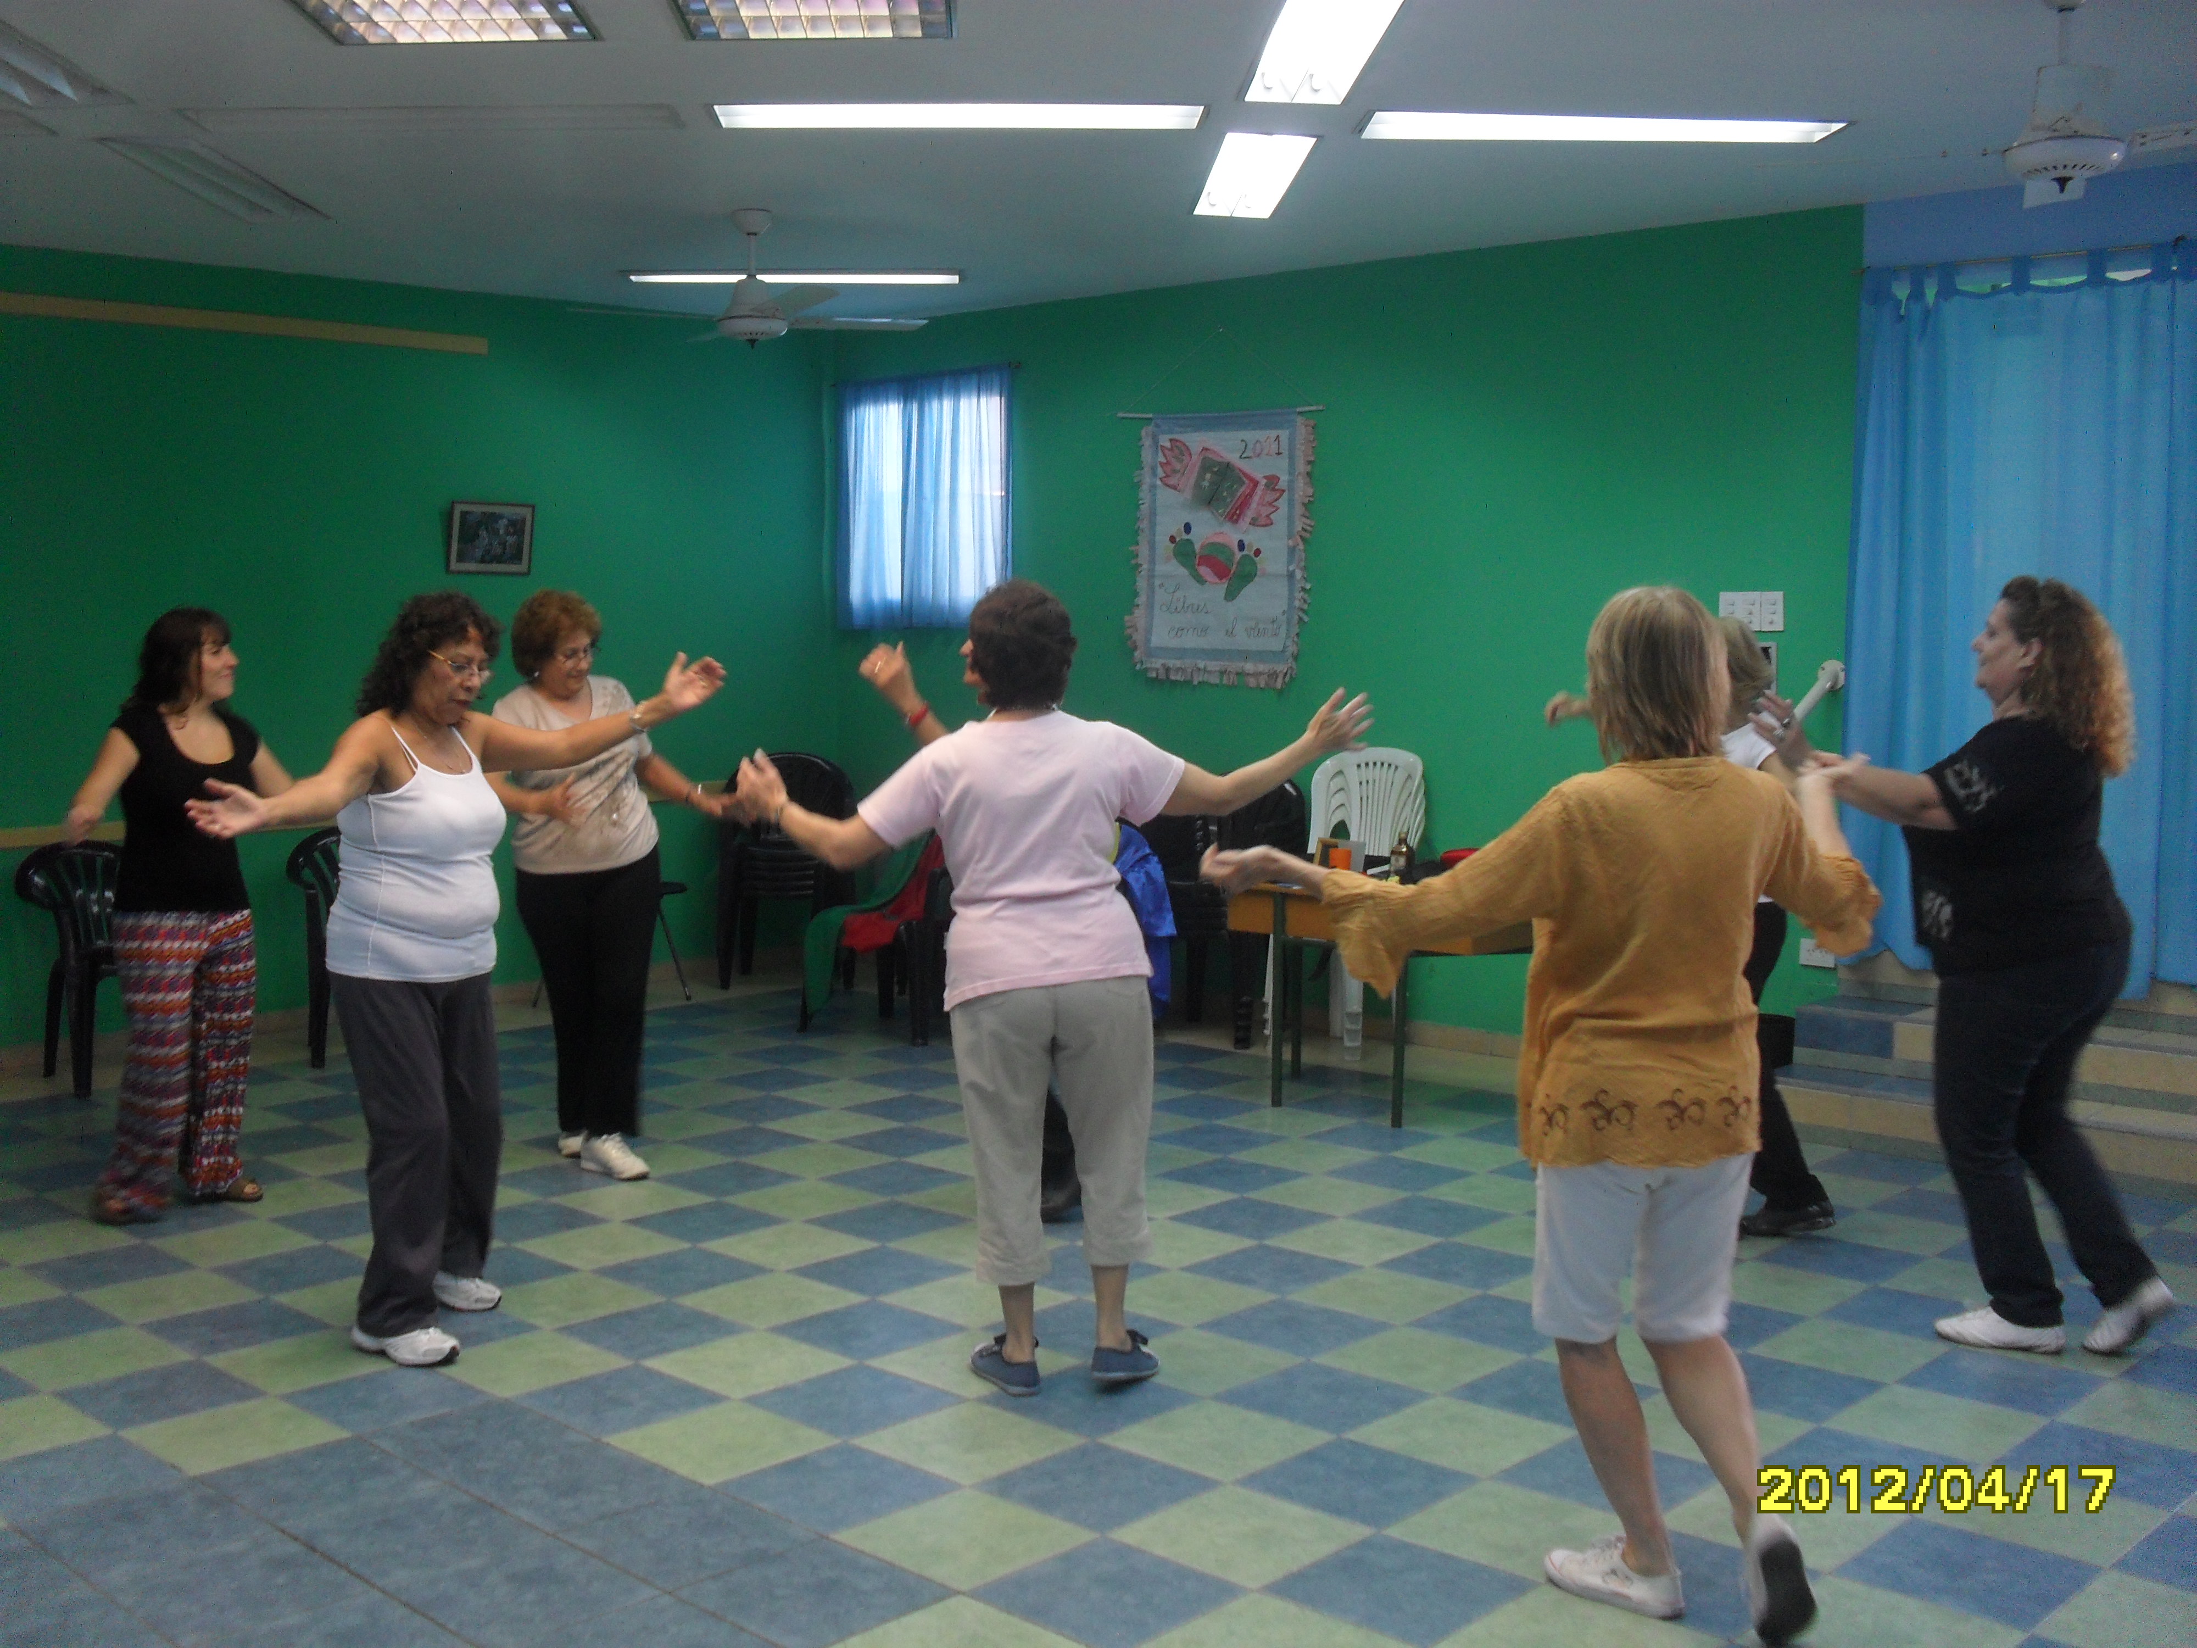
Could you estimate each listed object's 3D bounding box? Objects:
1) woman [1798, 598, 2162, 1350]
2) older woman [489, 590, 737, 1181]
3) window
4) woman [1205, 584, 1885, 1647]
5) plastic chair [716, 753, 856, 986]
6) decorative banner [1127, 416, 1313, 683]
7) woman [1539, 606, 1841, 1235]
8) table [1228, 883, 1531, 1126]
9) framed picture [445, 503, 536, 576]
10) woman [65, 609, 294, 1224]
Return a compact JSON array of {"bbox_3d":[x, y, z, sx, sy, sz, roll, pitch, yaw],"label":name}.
[{"bbox_3d":[1.838,0.293,4.692,0.760,1.609,0.500,2,5,25],"label":"woman"},{"bbox_3d":[-1.420,0.169,6.350,0.740,1.630,0.500,-2,5,-30],"label":"older woman"},{"bbox_3d":[-0.758,-1.381,9.552,1.010,1.080,0.100,4,5,37],"label":"window"},{"bbox_3d":[0.720,0.416,3.560,1.020,1.570,0.620,1,4,6],"label":"woman"},{"bbox_3d":[-1.375,0.201,9.801,0.570,1.010,0.600,0,4,-7],"label":"plastic chair"},{"bbox_3d":[0.463,-1.080,8.702,0.860,1.050,0.040,4,5,37],"label":"decorative banner"},{"bbox_3d":[1.530,0.253,5.780,0.720,1.570,0.550,-1,4,-15],"label":"woman"},{"bbox_3d":[0.975,0.564,7.300,0.970,0.720,0.600,4,6,42],"label":"table"},{"bbox_3d":[-2.483,-1.174,9.145,0.030,0.290,0.390,10,9,42],"label":"framed picture"},{"bbox_3d":[-2.440,0.219,5.950,0.600,1.580,0.450,-3,5,-37],"label":"woman"}]

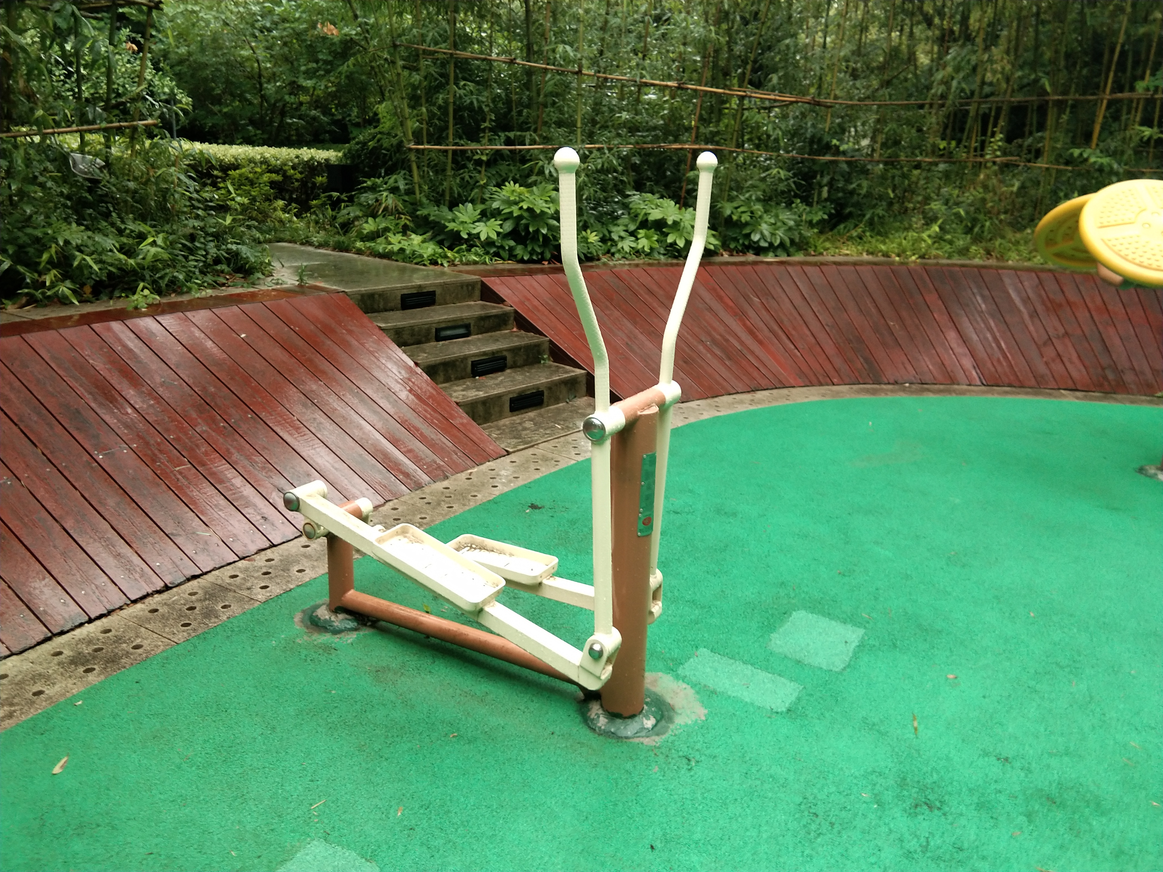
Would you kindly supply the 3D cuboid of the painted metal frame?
[{"bbox_3d":[-0.277,-0.095,2.852,1.185,1.367,0.598,13,20,31],"label":"painted metal frame"}]

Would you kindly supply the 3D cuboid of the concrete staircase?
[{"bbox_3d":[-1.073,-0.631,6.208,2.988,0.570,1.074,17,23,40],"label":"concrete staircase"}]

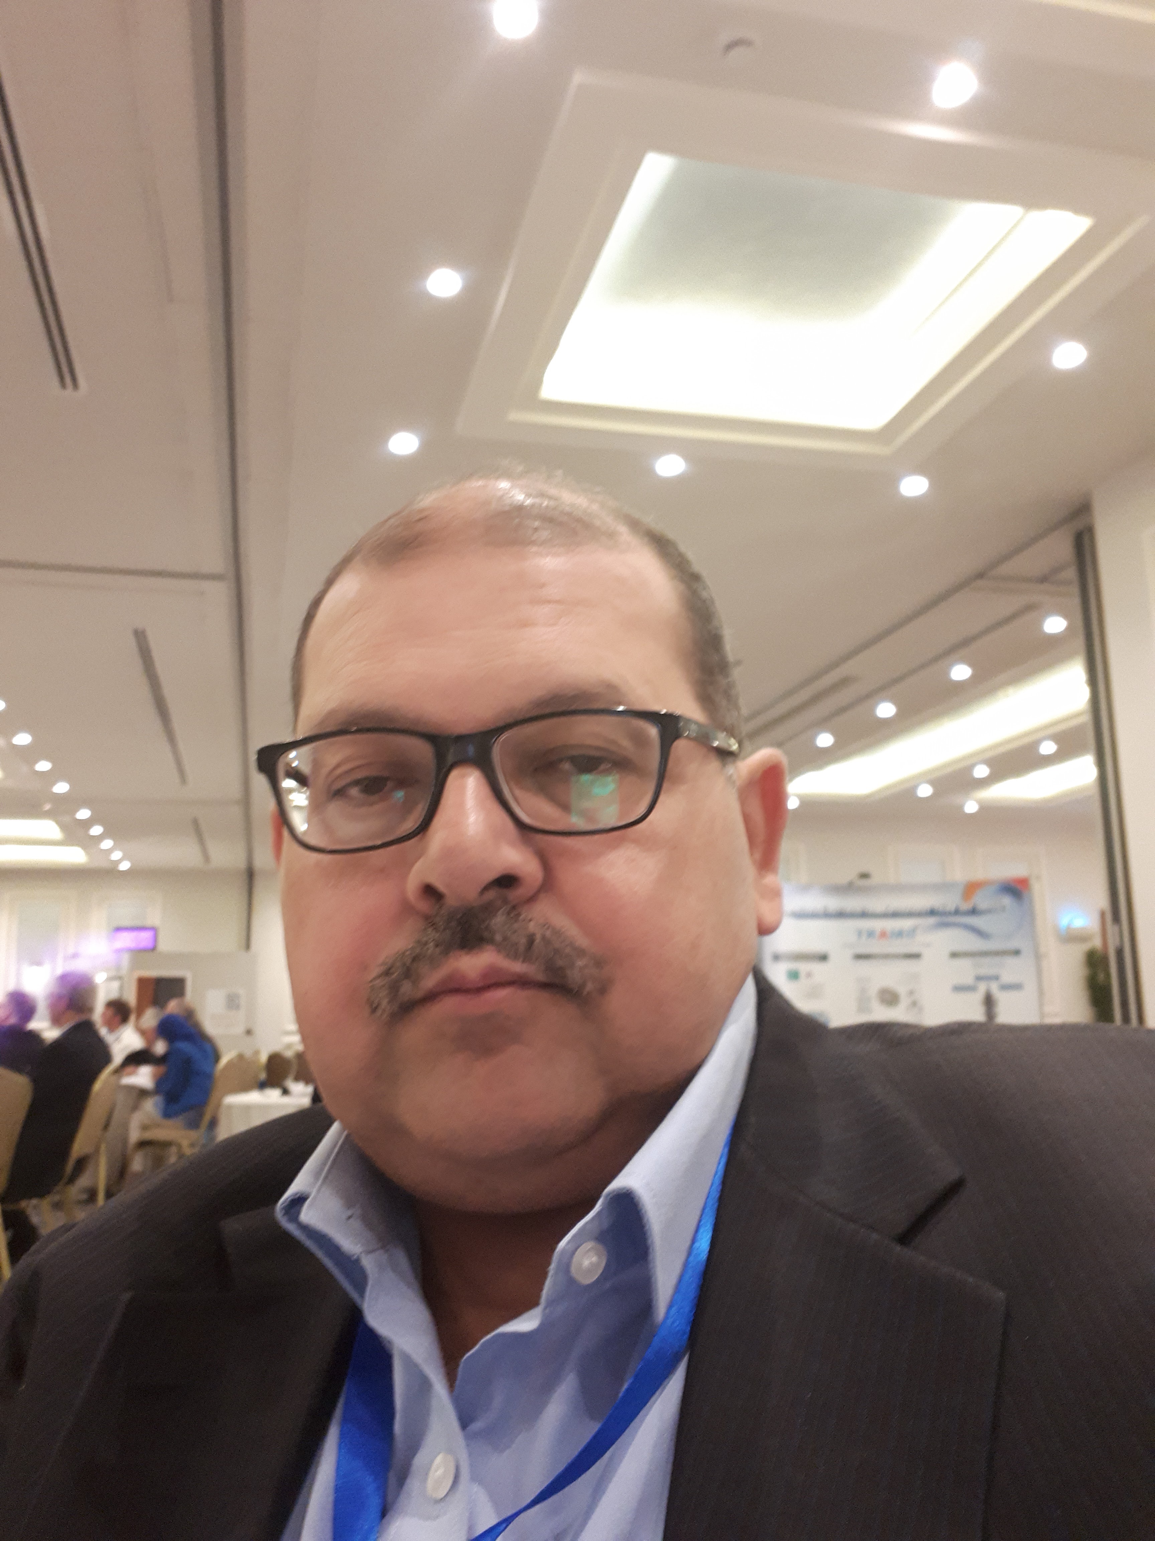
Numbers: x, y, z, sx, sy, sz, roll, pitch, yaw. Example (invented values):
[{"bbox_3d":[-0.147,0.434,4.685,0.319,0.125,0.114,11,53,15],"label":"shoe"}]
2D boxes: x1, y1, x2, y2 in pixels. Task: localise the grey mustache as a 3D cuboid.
[{"bbox_3d":[-0.028,0.059,0.372,0.076,0.036,0.025,-6,-6,10],"label":"grey mustache"}]

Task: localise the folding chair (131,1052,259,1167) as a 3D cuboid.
[{"bbox_3d":[-2.385,2.210,7.500,0.580,0.920,0.460,-6,-12,18],"label":"folding chair"}]

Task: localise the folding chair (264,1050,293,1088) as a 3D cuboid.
[{"bbox_3d":[-1.975,2.307,8.000,0.570,0.910,0.460,7,-15,-38],"label":"folding chair"}]

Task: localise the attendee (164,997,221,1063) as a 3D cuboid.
[{"bbox_3d":[-2.897,2.277,8.700,0.750,1.290,0.500,-3,-12,6],"label":"attendee"}]

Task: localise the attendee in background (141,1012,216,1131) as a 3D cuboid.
[{"bbox_3d":[-2.516,2.112,7.600,0.720,1.160,0.480,-6,-12,18],"label":"attendee in background"}]

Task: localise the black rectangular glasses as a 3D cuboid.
[{"bbox_3d":[-0.021,0.010,0.428,0.138,0.047,0.130,-6,-6,10],"label":"black rectangular glasses"}]

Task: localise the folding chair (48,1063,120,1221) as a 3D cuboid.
[{"bbox_3d":[-2.325,1.740,5.200,0.580,0.920,0.460,-3,-11,3],"label":"folding chair"}]

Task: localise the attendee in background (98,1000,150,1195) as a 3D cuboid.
[{"bbox_3d":[-3.218,2.238,8.400,0.750,1.280,0.500,-1,-12,-6],"label":"attendee in background"}]

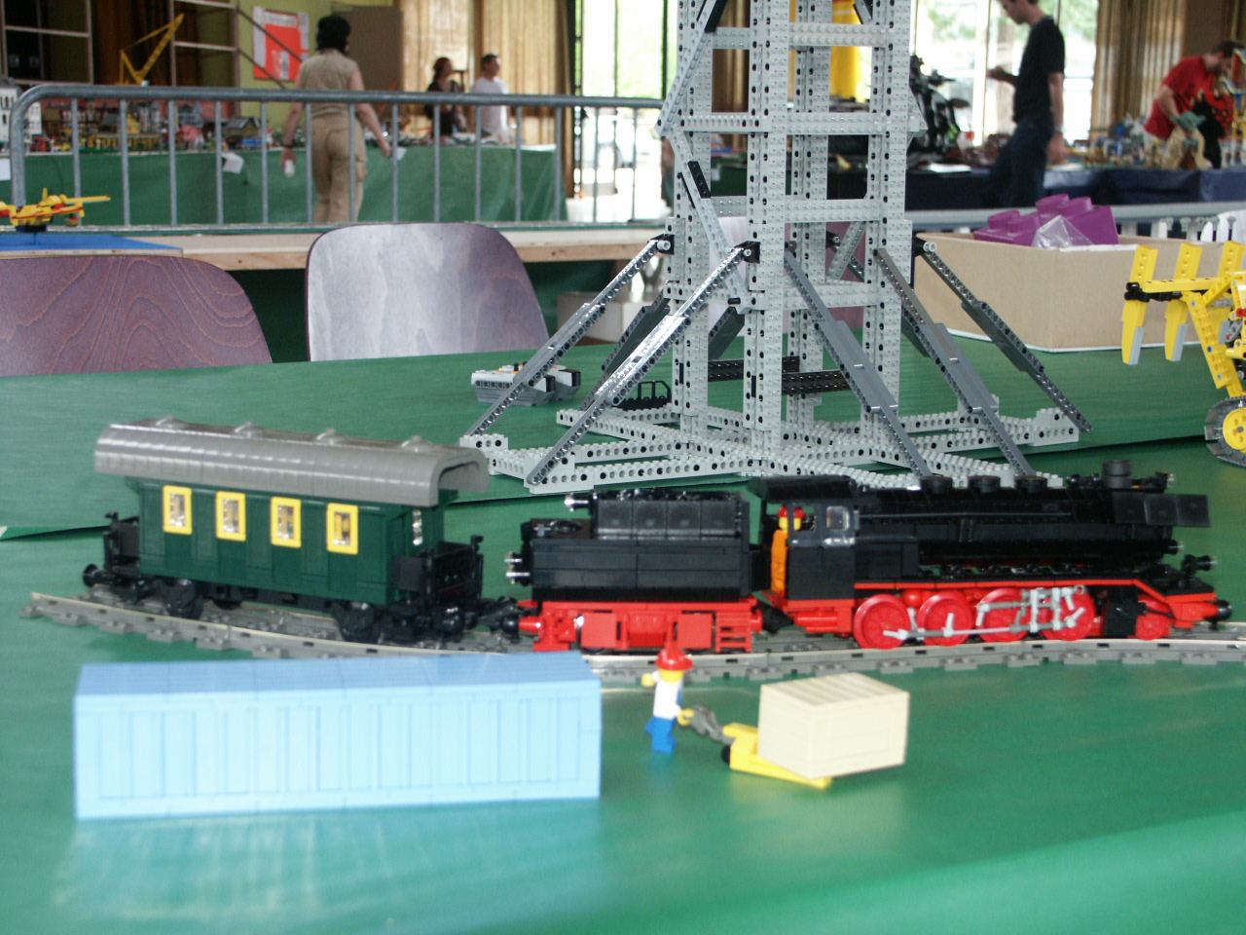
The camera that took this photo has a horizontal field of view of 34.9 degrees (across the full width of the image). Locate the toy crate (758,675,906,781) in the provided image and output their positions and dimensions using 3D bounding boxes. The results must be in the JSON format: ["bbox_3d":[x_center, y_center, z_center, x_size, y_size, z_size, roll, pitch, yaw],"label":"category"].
[{"bbox_3d":[0.083,0.101,0.778,0.048,0.029,0.033,-5,11,-33],"label":"toy crate"}]

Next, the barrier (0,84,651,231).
[{"bbox_3d":[-0.725,-0.535,5.770,2.030,1.100,0.450,-4,11,-27],"label":"barrier"}]

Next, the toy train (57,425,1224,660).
[{"bbox_3d":[0.014,0.033,0.976,0.590,0.094,0.145,1,9,0],"label":"toy train"}]

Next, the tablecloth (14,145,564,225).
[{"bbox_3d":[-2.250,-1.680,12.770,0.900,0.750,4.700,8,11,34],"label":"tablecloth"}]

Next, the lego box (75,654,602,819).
[{"bbox_3d":[-0.107,0.100,0.752,0.192,0.046,0.044,-1,10,-11],"label":"lego box"}]

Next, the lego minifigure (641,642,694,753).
[{"bbox_3d":[0.018,0.092,0.793,0.021,0.042,0.024,3,10,11],"label":"lego minifigure"}]

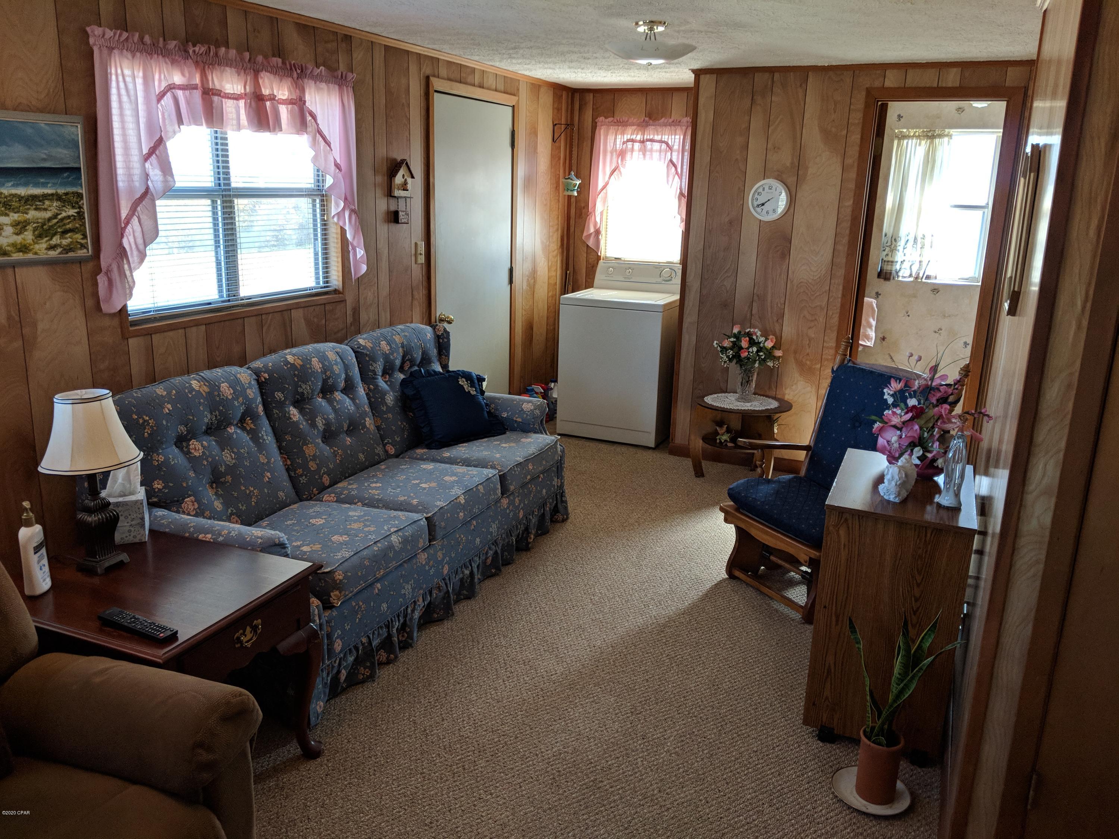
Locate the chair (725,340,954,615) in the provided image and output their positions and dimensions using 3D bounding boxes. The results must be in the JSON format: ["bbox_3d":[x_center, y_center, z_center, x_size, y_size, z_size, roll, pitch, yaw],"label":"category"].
[{"bbox_3d":[1.117,0.230,3.584,0.710,0.980,0.660,-7,17,-30],"label":"chair"}]

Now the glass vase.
[{"bbox_3d":[1.062,-0.213,4.940,0.120,0.205,0.120,8,16,21],"label":"glass vase"}]

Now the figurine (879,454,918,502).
[{"bbox_3d":[0.988,0.160,2.534,0.085,0.135,0.100,-2,16,-14],"label":"figurine"}]

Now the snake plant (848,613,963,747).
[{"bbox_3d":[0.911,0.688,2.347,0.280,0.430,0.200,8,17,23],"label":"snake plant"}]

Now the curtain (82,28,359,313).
[{"bbox_3d":[-1.166,-0.906,3.291,0.120,0.870,1.330,8,17,23],"label":"curtain"}]

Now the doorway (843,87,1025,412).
[{"bbox_3d":[1.902,-0.639,4.655,0.720,2.125,0.120,8,17,23],"label":"doorway"}]

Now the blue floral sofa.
[{"bbox_3d":[-0.737,0.202,3.581,0.900,0.960,2.000,8,17,23],"label":"blue floral sofa"}]

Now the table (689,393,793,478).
[{"bbox_3d":[1.026,0.130,4.925,0.520,0.460,0.490,8,17,23],"label":"table"}]

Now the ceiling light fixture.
[{"bbox_3d":[0.358,-1.459,3.402,0.350,0.165,0.350,8,17,23],"label":"ceiling light fixture"}]

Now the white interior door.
[{"bbox_3d":[-0.485,-0.795,5.116,0.060,2.035,0.860,8,17,23],"label":"white interior door"}]

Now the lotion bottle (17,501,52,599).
[{"bbox_3d":[-1.326,0.323,2.205,0.045,0.236,0.072,4,15,7],"label":"lotion bottle"}]

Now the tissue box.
[{"bbox_3d":[-1.278,0.284,2.560,0.112,0.130,0.112,-5,16,-24],"label":"tissue box"}]

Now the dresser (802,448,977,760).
[{"bbox_3d":[1.039,0.563,2.761,0.390,0.760,0.620,8,16,21],"label":"dresser"}]

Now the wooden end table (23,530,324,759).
[{"bbox_3d":[-1.092,0.703,2.370,0.690,0.570,0.555,8,16,21],"label":"wooden end table"}]

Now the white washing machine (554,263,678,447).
[{"bbox_3d":[0.436,-0.469,5.861,0.680,1.110,0.660,8,16,21],"label":"white washing machine"}]

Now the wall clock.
[{"bbox_3d":[1.168,-1.223,4.863,0.227,0.227,0.040,8,16,21],"label":"wall clock"}]

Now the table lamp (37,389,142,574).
[{"bbox_3d":[-1.249,0.168,2.337,0.247,0.474,0.247,8,16,21],"label":"table lamp"}]

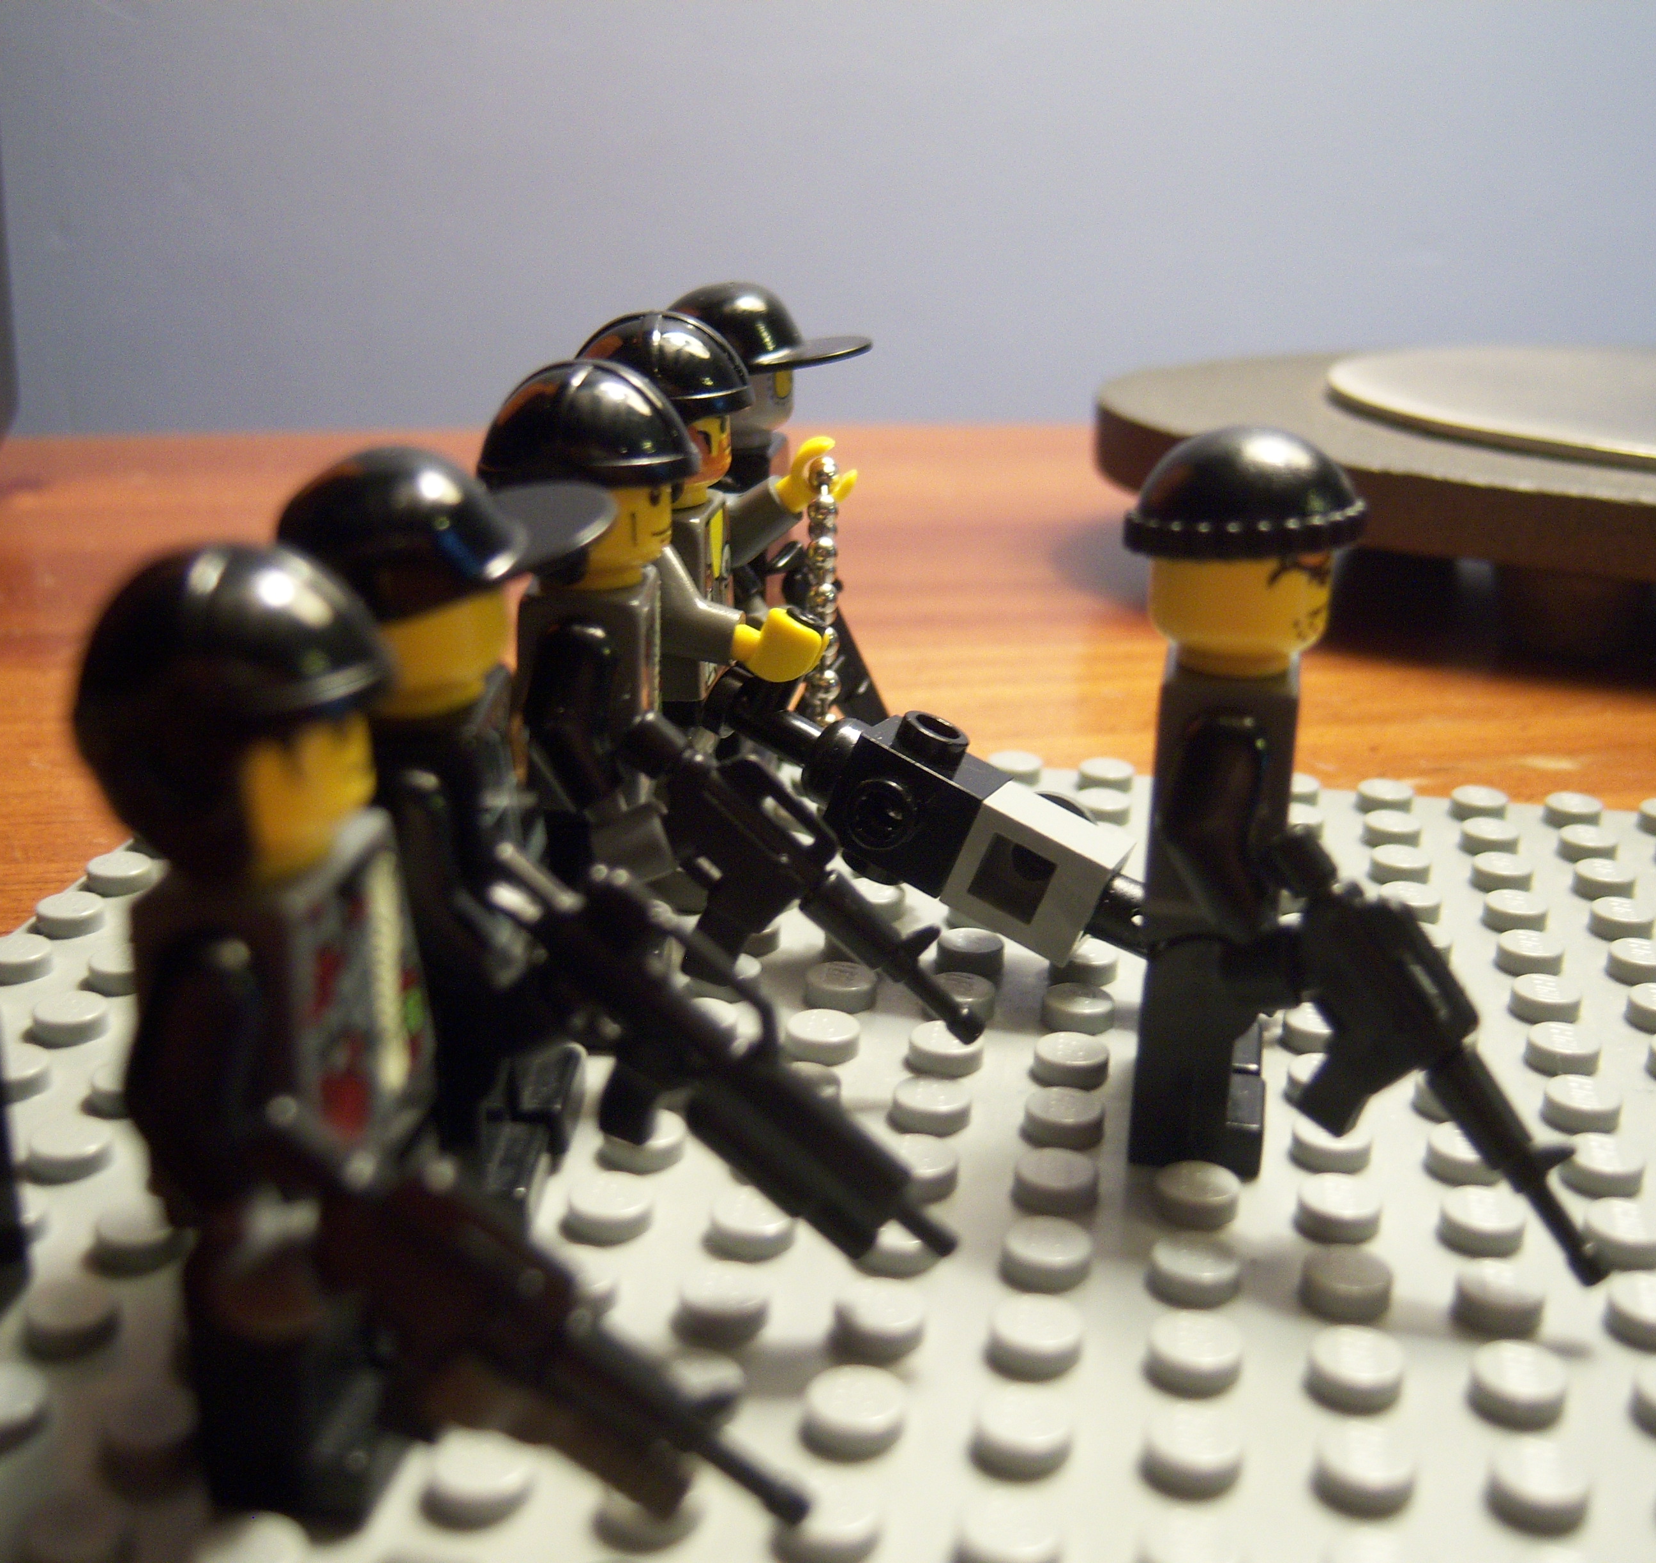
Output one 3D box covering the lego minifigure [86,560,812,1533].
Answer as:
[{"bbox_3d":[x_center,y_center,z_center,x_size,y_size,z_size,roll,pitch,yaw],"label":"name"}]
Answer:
[{"bbox_3d":[-0.016,0.011,0.095,0.033,0.042,0.022,4,19,8],"label":"lego minifigure"}]

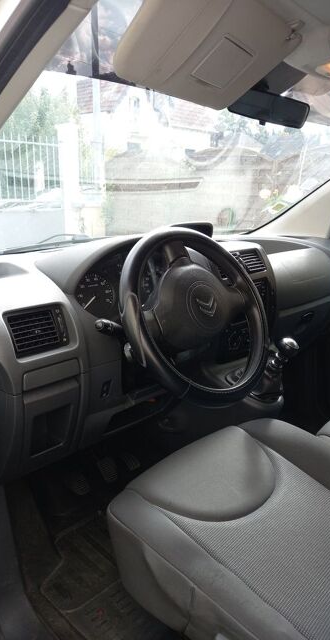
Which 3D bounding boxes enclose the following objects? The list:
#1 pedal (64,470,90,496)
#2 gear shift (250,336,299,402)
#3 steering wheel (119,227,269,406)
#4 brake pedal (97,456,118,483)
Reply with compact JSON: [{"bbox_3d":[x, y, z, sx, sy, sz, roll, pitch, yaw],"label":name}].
[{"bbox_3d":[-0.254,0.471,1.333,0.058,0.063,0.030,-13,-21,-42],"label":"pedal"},{"bbox_3d":[0.285,0.127,1.234,0.100,0.200,0.130,-13,32,-42],"label":"gear shift"},{"bbox_3d":[0.058,-0.008,0.974,0.385,0.385,0.110,-13,-10,-42],"label":"steering wheel"},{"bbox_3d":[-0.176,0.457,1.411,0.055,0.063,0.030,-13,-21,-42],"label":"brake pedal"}]

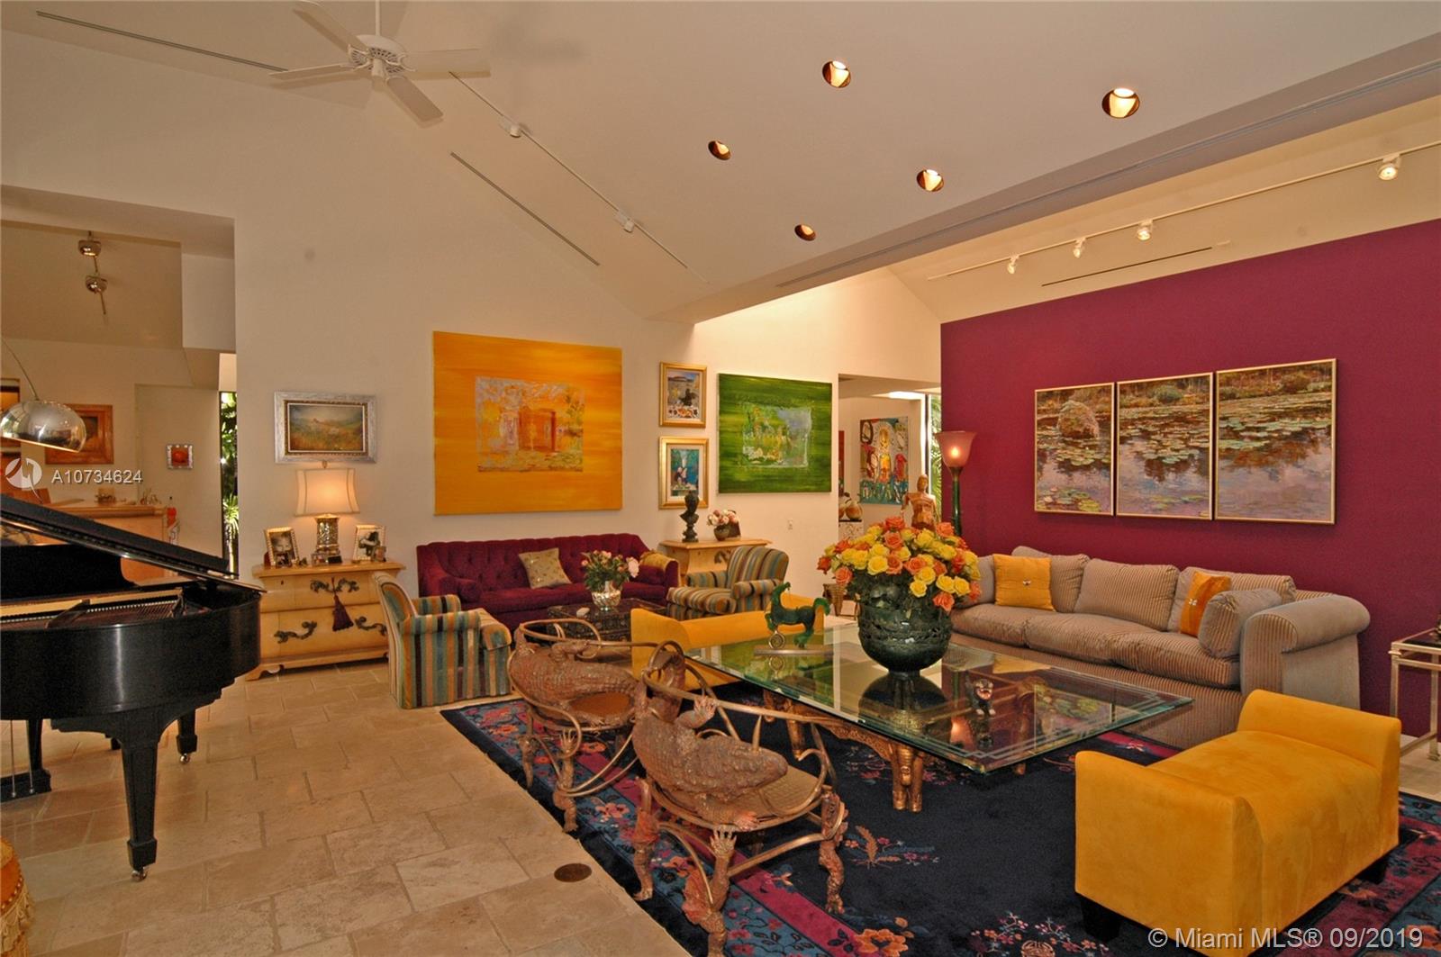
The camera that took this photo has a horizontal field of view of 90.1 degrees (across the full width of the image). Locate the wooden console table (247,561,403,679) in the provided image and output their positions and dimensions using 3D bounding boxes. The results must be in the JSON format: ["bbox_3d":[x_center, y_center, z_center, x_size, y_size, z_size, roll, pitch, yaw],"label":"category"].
[{"bbox_3d":[-3.176,1.095,5.800,1.040,0.827,0.496,0,1,-33],"label":"wooden console table"}]

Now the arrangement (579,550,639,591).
[{"bbox_3d":[-0.883,0.731,5.701,0.460,0.330,0.420,0,1,0],"label":"arrangement"}]

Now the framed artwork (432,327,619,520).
[{"bbox_3d":[-1.803,-0.502,6.978,1.851,1.660,0.040,0,1,-33],"label":"framed artwork"}]

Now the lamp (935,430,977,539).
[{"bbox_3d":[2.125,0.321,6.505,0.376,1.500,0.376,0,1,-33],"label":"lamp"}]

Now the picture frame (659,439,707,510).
[{"bbox_3d":[-0.401,-0.054,7.896,0.616,0.768,0.040,0,1,-33],"label":"picture frame"}]

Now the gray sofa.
[{"bbox_3d":[2.685,1.049,4.945,1.150,0.929,2.465,0,1,-33],"label":"gray sofa"}]

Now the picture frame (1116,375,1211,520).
[{"bbox_3d":[3.182,-0.218,5.164,0.035,0.999,0.635,0,0,-37],"label":"picture frame"}]

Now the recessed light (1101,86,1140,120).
[{"bbox_3d":[1.845,-1.745,3.304,0.162,0.070,0.162,33,-17,-29],"label":"recessed light"}]

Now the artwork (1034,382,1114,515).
[{"bbox_3d":[2.922,-0.230,5.952,0.035,1.048,0.685,0,1,-33],"label":"artwork"}]

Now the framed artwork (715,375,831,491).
[{"bbox_3d":[0.658,-0.491,8.360,1.631,1.321,0.045,0,0,-32],"label":"framed artwork"}]

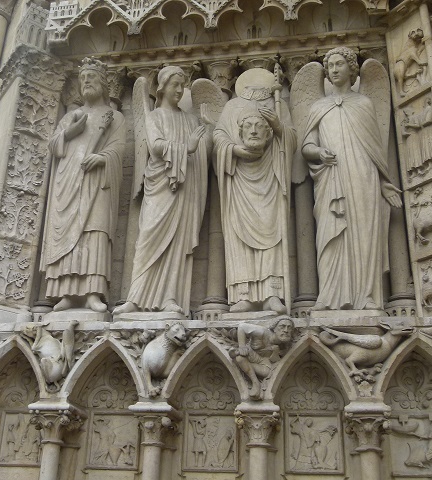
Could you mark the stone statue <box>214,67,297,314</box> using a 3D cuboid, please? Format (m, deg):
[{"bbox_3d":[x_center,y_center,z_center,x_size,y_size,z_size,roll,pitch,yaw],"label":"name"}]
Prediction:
[{"bbox_3d":[0.322,-0.474,4.878,0.694,2.358,0.530,-2,-23,9],"label":"stone statue"}]

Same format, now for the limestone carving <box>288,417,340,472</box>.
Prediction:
[{"bbox_3d":[0.657,1.385,4.036,0.350,0.375,0.080,-2,-23,9],"label":"limestone carving"}]

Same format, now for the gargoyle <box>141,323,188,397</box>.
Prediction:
[{"bbox_3d":[-0.335,0.782,3.864,0.330,0.480,0.300,6,-23,-10],"label":"gargoyle"}]

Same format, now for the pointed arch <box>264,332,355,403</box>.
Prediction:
[{"bbox_3d":[0.606,0.844,3.816,0.539,0.434,0.280,-2,-23,8],"label":"pointed arch"}]

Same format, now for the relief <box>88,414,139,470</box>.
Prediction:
[{"bbox_3d":[-0.736,1.445,4.252,0.373,0.368,0.080,-2,-23,9],"label":"relief"}]

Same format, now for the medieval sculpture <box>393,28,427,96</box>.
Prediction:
[{"bbox_3d":[1.477,-1.343,4.522,0.120,0.502,0.297,16,-27,-31],"label":"medieval sculpture"}]

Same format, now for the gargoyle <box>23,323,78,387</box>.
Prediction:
[{"bbox_3d":[-1.203,0.820,4.267,0.400,0.492,0.240,-2,-23,9],"label":"gargoyle"}]

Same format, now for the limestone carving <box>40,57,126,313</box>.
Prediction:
[{"bbox_3d":[-1.035,-0.525,4.819,0.620,2.380,0.480,-3,-23,10],"label":"limestone carving"}]

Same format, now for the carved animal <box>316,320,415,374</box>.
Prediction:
[{"bbox_3d":[1.010,0.721,3.983,0.630,0.353,0.220,-2,-23,8],"label":"carved animal"}]

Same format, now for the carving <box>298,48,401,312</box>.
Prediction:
[{"bbox_3d":[1.077,-0.577,4.790,0.768,2.441,0.550,-2,-23,9],"label":"carving"}]

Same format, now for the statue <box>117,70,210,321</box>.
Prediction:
[{"bbox_3d":[-0.379,-0.462,4.727,0.740,2.300,0.540,2,-23,-3],"label":"statue"}]

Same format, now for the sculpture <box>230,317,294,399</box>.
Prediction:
[{"bbox_3d":[0.300,0.757,3.771,0.430,0.510,0.300,2,-23,-3],"label":"sculpture"}]

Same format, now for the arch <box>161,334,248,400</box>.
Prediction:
[{"bbox_3d":[-0.048,0.866,3.913,0.556,0.420,0.280,-2,-23,8],"label":"arch"}]

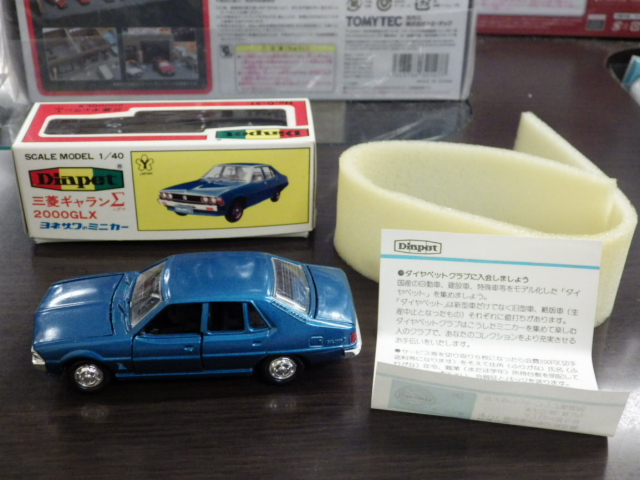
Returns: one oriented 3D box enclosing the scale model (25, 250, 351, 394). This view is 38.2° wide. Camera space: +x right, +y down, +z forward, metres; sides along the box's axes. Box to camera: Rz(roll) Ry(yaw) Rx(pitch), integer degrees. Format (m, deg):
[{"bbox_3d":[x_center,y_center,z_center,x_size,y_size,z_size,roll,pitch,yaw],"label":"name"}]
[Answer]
[{"bbox_3d":[-0.041,0.024,0.315,0.108,0.034,0.042,-2,31,-4],"label":"scale model"}]

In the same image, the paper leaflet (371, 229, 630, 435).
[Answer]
[{"bbox_3d":[0.058,0.028,0.304,0.080,0.040,0.053,4,31,6],"label":"paper leaflet"}]

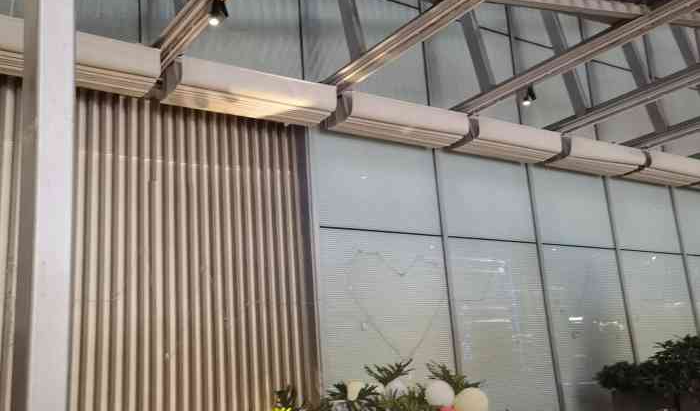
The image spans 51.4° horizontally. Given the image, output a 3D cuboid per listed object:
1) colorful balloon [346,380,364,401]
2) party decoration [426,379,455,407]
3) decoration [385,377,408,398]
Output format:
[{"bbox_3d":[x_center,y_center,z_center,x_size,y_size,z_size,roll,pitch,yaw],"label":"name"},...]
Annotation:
[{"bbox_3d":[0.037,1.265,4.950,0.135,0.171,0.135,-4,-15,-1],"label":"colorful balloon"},{"bbox_3d":[0.603,1.253,4.850,0.187,0.187,0.187,-6,-15,6],"label":"party decoration"},{"bbox_3d":[0.316,1.245,4.950,0.163,0.150,0.163,-5,-15,2],"label":"decoration"}]

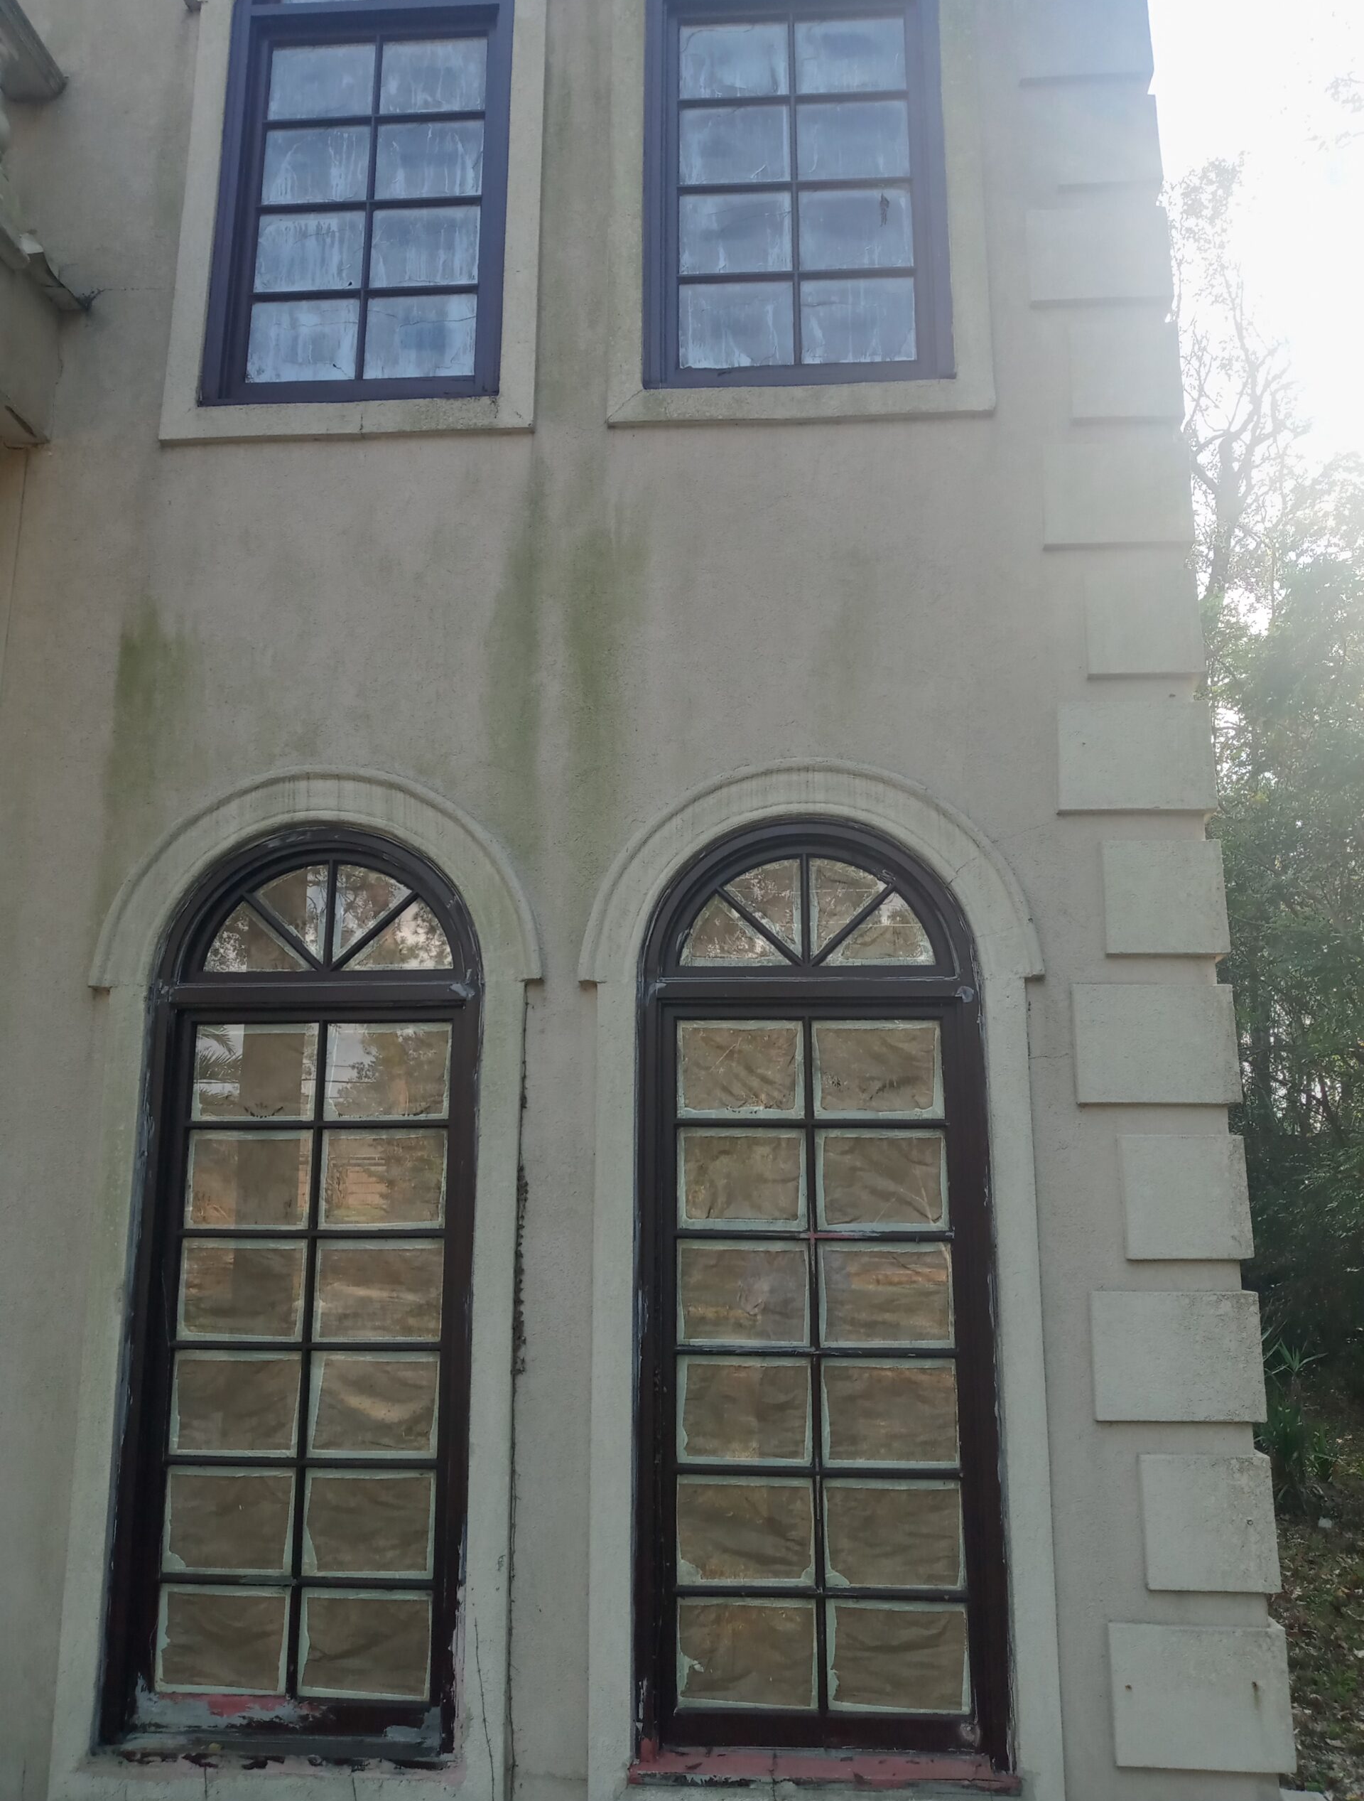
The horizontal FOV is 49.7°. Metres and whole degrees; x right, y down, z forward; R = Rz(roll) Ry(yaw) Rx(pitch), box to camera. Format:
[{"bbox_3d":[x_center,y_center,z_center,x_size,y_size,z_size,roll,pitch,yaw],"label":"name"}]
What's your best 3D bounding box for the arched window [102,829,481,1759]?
[{"bbox_3d":[-0.962,0.931,3.797,0.875,2.266,0.120,-1,-11,4],"label":"arched window"}]

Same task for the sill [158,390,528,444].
[{"bbox_3d":[-0.939,-1.349,4.188,1.072,0.117,0.110,-1,-11,4],"label":"sill"}]

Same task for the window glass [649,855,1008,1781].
[{"bbox_3d":[0.330,0.915,3.709,0.871,2.243,0.120,-1,-11,4],"label":"window glass"}]

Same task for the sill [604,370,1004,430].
[{"bbox_3d":[0.325,-1.365,4.102,1.061,0.117,0.110,-1,-11,4],"label":"sill"}]

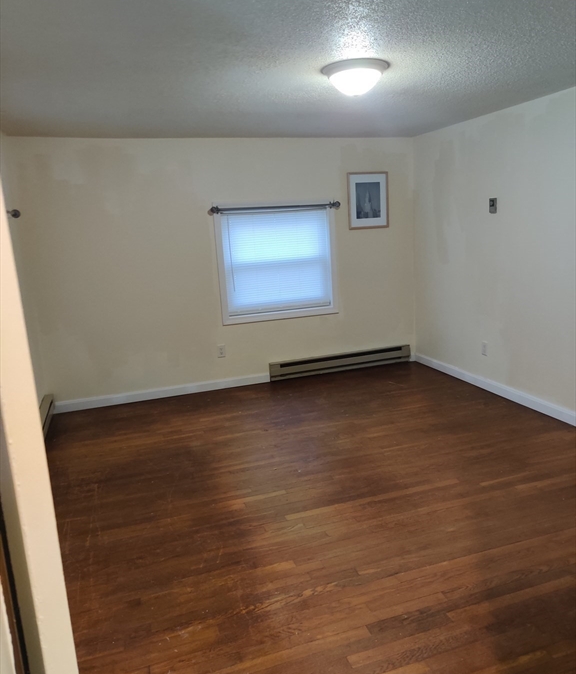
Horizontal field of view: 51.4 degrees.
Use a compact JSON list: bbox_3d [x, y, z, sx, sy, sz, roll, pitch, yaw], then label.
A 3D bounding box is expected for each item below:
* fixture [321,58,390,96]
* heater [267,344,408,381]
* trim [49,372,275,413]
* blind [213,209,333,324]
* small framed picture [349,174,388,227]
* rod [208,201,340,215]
[{"bbox_3d":[0.349,-1.305,3.056,0.350,0.126,0.350,-7,11,-18],"label":"fixture"},{"bbox_3d":[0.520,0.246,5.830,1.465,0.175,0.065,-7,11,-18],"label":"heater"},{"bbox_3d":[-1.088,0.499,5.348,1.950,0.088,0.018,-7,11,-18],"label":"trim"},{"bbox_3d":[-0.079,-0.687,5.491,1.050,0.960,0.050,-7,11,-18],"label":"blind"},{"bbox_3d":[0.764,-1.291,5.675,0.415,0.518,0.025,-7,11,-18],"label":"small framed picture"},{"bbox_3d":[-0.093,-1.159,5.364,1.225,0.055,0.090,-7,11,-18],"label":"rod"}]

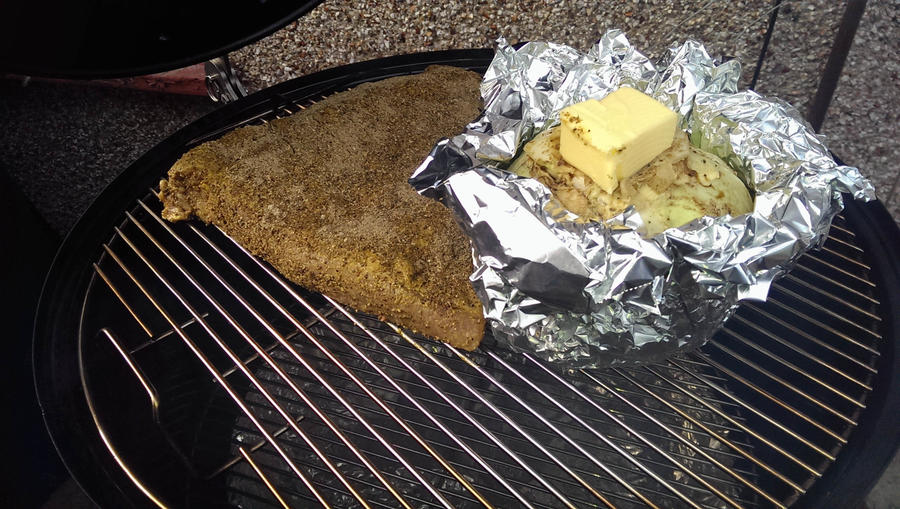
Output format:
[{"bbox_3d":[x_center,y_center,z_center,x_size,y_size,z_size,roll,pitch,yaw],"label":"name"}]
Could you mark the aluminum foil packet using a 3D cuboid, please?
[{"bbox_3d":[0.097,-0.032,0.404,0.235,0.135,0.205,-3,39,0],"label":"aluminum foil packet"}]

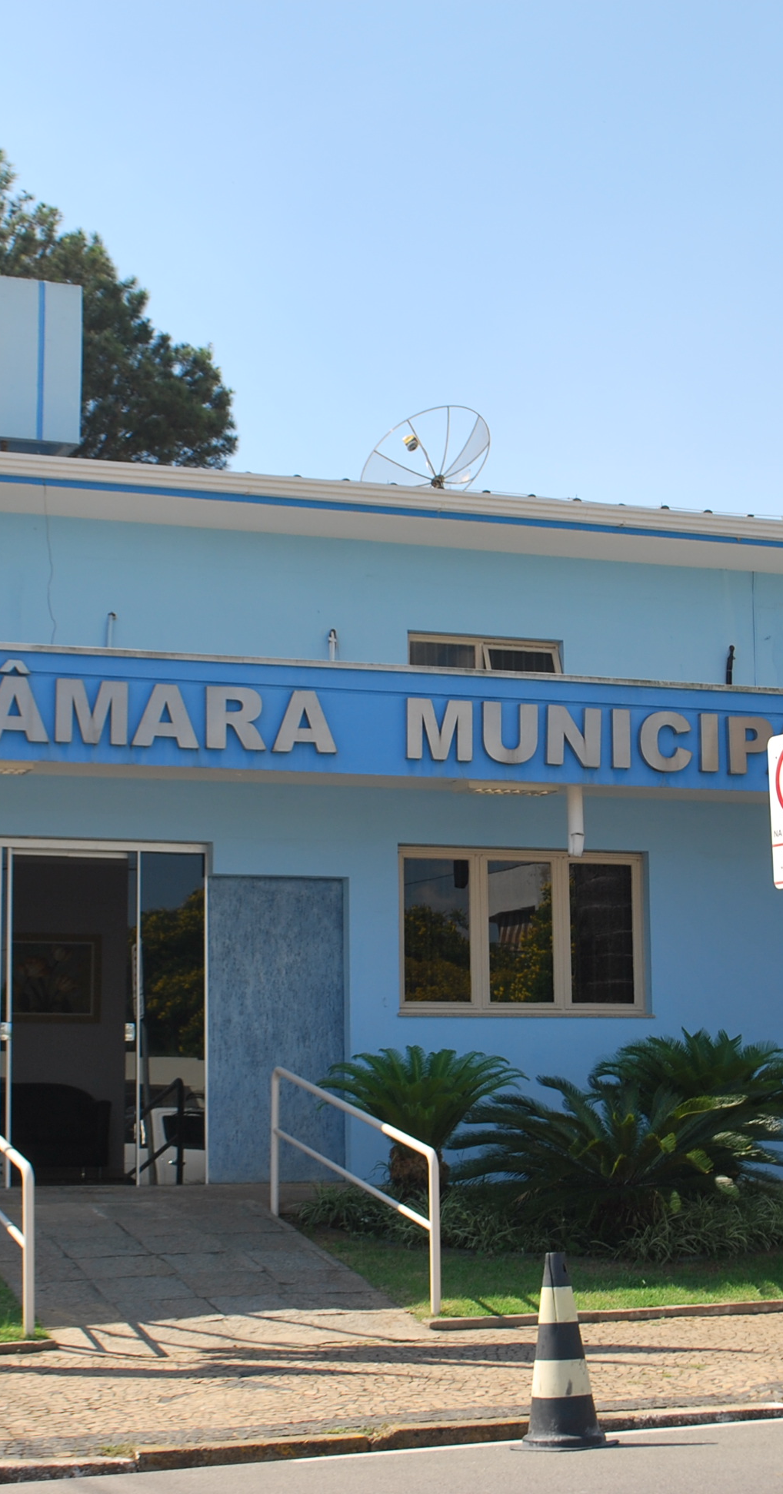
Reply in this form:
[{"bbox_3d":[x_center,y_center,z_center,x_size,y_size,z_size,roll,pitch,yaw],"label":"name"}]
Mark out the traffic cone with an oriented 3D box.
[{"bbox_3d":[0.674,2.381,9.511,0.370,0.750,0.370,0,-8,0],"label":"traffic cone"}]

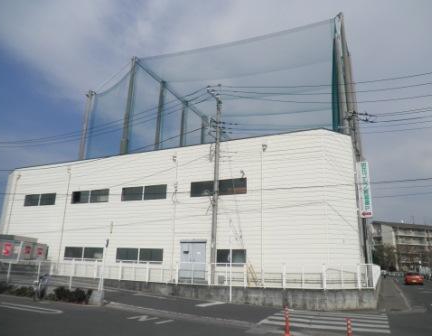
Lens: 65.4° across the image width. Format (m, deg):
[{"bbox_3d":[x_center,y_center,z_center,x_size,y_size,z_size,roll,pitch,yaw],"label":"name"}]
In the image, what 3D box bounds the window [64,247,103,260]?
[{"bbox_3d":[-8.731,5.696,22.187,3.490,0.860,0.120,-5,-16,25],"label":"window"}]

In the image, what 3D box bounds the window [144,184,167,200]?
[{"bbox_3d":[-3.922,1.612,21.875,1.761,0.929,0.120,-5,-16,25],"label":"window"}]

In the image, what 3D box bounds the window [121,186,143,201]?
[{"bbox_3d":[-5.626,1.768,22.677,1.717,0.929,0.120,-5,-16,25],"label":"window"}]

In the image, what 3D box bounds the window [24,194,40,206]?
[{"bbox_3d":[-14.693,2.631,26.933,1.717,0.929,0.120,-5,-16,25],"label":"window"}]

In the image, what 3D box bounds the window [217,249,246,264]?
[{"bbox_3d":[0.815,4.768,17.764,1.700,0.890,0.120,-5,-16,25],"label":"window"}]

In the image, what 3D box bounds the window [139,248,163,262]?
[{"bbox_3d":[-3.984,5.475,20.837,1.735,0.894,0.120,-5,-16,25],"label":"window"}]

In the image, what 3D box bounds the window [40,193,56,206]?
[{"bbox_3d":[-12.997,2.476,26.135,1.690,0.912,0.120,-5,-16,25],"label":"window"}]

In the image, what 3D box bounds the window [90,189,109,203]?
[{"bbox_3d":[-7.922,1.921,22.837,1.750,0.900,0.120,-5,-16,25],"label":"window"}]

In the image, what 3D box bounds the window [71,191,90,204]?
[{"bbox_3d":[-9.479,2.065,23.560,1.610,0.890,0.120,-5,-16,25],"label":"window"}]

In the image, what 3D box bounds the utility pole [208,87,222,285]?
[{"bbox_3d":[-0.069,0.834,18.166,0.550,10.660,0.600,1,-15,0],"label":"utility pole"}]

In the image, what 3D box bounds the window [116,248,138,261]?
[{"bbox_3d":[-5.692,5.648,21.637,1.735,0.876,0.120,-5,-16,25],"label":"window"}]

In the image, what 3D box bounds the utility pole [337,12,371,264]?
[{"bbox_3d":[7.903,-2.029,19.410,0.600,16.407,0.600,-5,-16,25],"label":"utility pole"}]

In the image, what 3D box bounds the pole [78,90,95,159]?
[{"bbox_3d":[-13.954,0.705,34.420,0.550,18.480,0.550,-5,-16,25],"label":"pole"}]

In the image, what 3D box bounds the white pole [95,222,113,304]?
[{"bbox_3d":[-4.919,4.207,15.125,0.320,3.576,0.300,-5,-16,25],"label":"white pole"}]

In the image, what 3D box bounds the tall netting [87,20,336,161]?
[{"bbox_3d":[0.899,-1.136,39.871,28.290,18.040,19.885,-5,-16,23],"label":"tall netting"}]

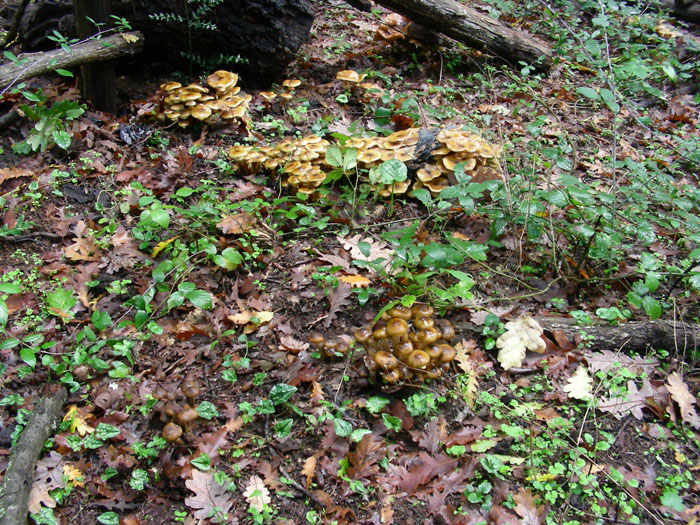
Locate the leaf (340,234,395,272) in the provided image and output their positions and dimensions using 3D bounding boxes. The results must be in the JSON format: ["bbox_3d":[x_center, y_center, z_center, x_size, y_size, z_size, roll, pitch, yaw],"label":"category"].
[{"bbox_3d":[0.040,-0.032,1.837,0.165,0.030,0.098,32,59,20],"label":"leaf"}]

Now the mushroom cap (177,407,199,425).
[{"bbox_3d":[-0.267,0.251,1.265,0.034,0.015,0.034,1,27,-1],"label":"mushroom cap"}]

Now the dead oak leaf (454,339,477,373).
[{"bbox_3d":[0.227,0.183,1.514,0.036,0.016,0.080,-11,46,-11],"label":"dead oak leaf"}]

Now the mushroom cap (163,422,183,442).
[{"bbox_3d":[-0.289,0.276,1.250,0.032,0.017,0.032,1,27,-1],"label":"mushroom cap"}]

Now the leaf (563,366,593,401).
[{"bbox_3d":[0.418,0.218,1.407,0.057,0.020,0.078,2,41,0],"label":"leaf"}]

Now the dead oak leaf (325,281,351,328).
[{"bbox_3d":[-0.026,0.088,1.634,0.051,0.021,0.127,15,51,13],"label":"dead oak leaf"}]

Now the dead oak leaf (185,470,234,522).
[{"bbox_3d":[-0.212,0.345,1.149,0.067,0.020,0.118,-16,33,-29],"label":"dead oak leaf"}]

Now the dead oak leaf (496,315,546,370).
[{"bbox_3d":[0.337,0.156,1.508,0.091,0.032,0.116,18,57,12],"label":"dead oak leaf"}]

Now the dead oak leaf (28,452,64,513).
[{"bbox_3d":[-0.502,0.363,1.274,0.053,0.021,0.104,3,45,3],"label":"dead oak leaf"}]

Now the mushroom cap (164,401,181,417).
[{"bbox_3d":[-0.312,0.256,1.349,0.031,0.020,0.031,0,32,0],"label":"mushroom cap"}]

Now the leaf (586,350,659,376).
[{"bbox_3d":[0.522,0.188,1.465,0.131,0.022,0.073,6,37,6],"label":"leaf"}]

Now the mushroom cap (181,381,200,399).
[{"bbox_3d":[-0.272,0.216,1.310,0.030,0.018,0.030,1,27,-1],"label":"mushroom cap"}]

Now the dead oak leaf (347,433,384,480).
[{"bbox_3d":[0.025,0.303,1.229,0.055,0.030,0.085,10,44,8],"label":"dead oak leaf"}]

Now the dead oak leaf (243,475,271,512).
[{"bbox_3d":[-0.140,0.344,1.157,0.040,0.015,0.074,-4,29,-10],"label":"dead oak leaf"}]

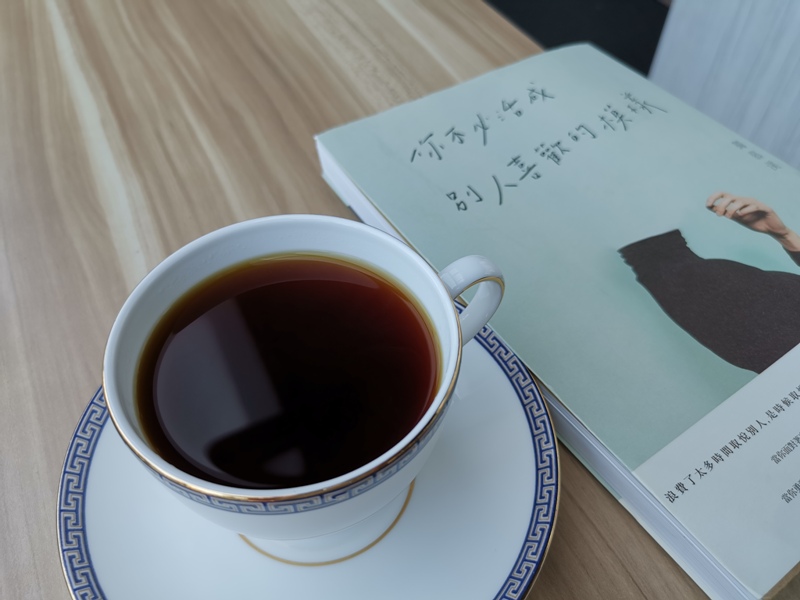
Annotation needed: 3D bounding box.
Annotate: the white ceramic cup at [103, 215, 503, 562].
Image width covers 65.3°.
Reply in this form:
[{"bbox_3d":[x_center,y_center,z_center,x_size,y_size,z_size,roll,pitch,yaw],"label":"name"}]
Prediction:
[{"bbox_3d":[-0.015,0.024,0.155,0.090,0.063,0.072,-20,53,-16],"label":"white ceramic cup"}]

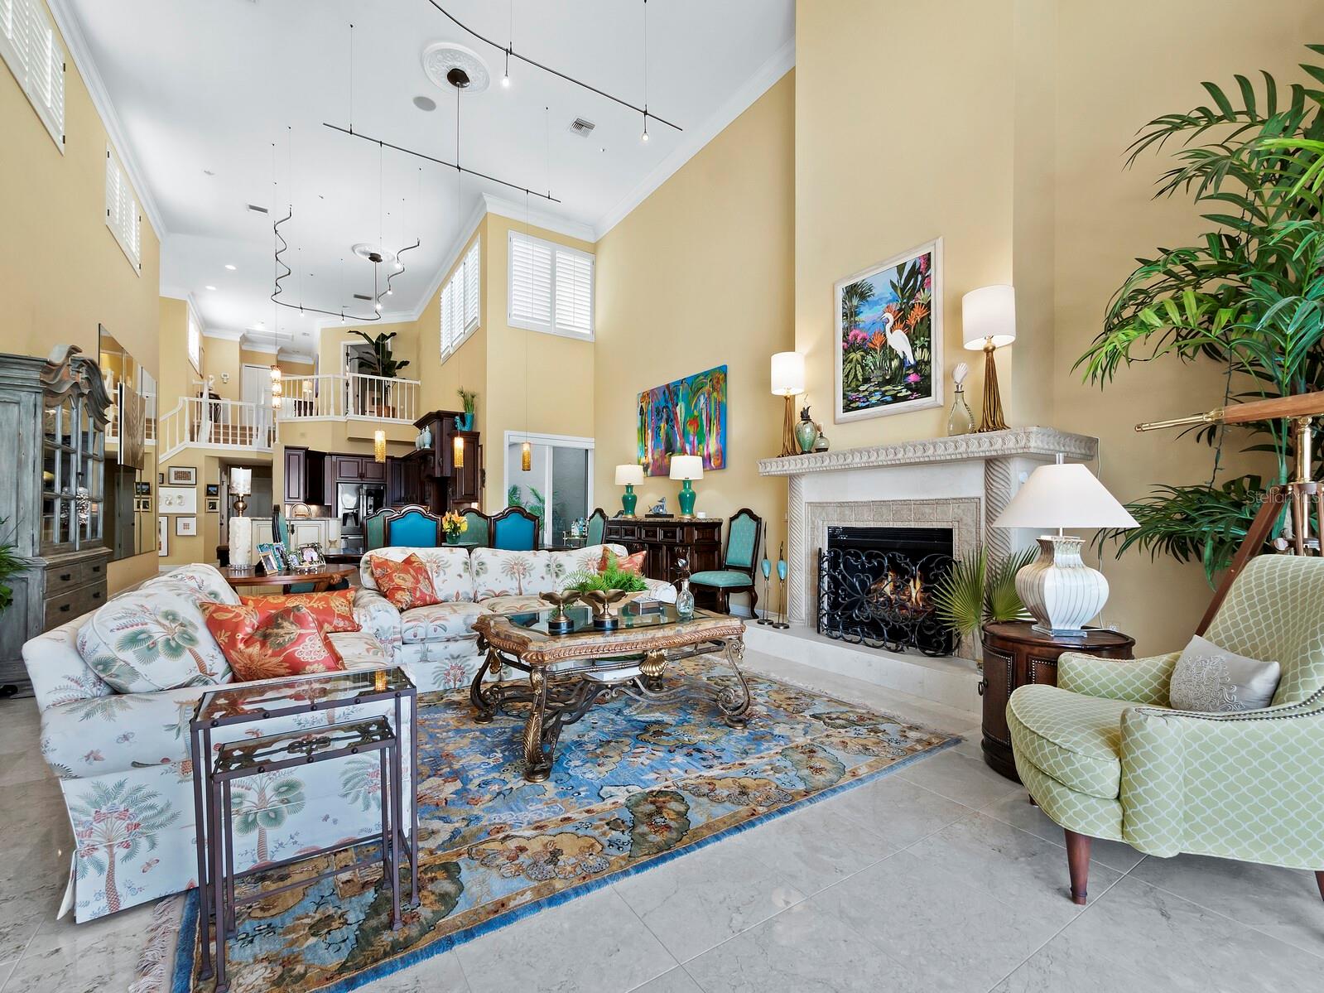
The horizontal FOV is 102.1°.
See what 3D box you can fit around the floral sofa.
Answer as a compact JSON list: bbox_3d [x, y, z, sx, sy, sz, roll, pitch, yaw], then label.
[{"bbox_3d":[-1.111,0.866,4.180,2.182,0.853,0.942,1,-2,-26],"label":"floral sofa"}]

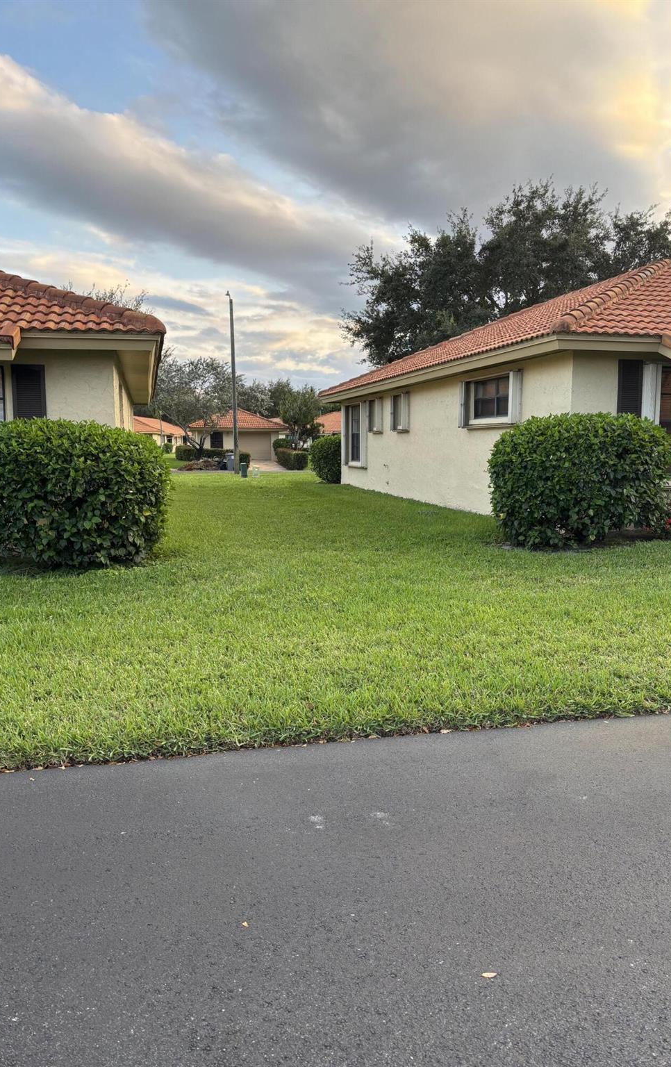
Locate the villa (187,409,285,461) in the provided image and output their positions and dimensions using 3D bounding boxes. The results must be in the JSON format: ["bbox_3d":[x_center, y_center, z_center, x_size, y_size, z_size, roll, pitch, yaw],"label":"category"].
[{"bbox_3d":[-8.709,-8.440,68.050,7.850,4.250,9.600,-1,7,-13],"label":"villa"}]

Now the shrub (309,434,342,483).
[{"bbox_3d":[0.200,-2.401,25.600,2.000,1.560,1.500,-1,7,-13],"label":"shrub"}]

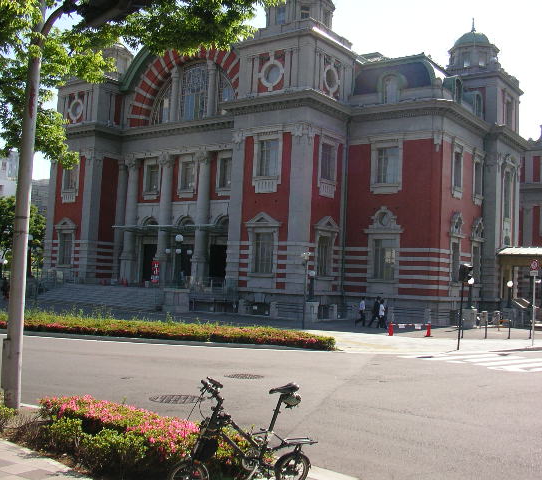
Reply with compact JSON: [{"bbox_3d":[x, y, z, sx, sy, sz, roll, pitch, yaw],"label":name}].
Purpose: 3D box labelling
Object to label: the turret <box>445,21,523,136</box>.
[{"bbox_3d":[15.553,-12.481,52.211,6.048,8.611,5.893,0,-5,36],"label":"turret"}]

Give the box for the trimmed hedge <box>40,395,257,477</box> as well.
[{"bbox_3d":[-1.378,2.121,7.270,2.600,0.510,0.950,0,-5,36],"label":"trimmed hedge"}]

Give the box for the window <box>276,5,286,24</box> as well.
[{"bbox_3d":[0.708,-15.609,47.387,0.850,1.450,0.250,0,-5,36],"label":"window"}]

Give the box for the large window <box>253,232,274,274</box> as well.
[{"bbox_3d":[-0.471,0.812,44.477,1.550,2.637,0.300,0,-5,36],"label":"large window"}]

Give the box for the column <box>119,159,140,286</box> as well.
[{"bbox_3d":[-11.907,-1.701,58.009,1.050,10.750,1.050,3,-4,0],"label":"column"}]

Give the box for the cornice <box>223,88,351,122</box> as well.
[{"bbox_3d":[1.002,-8.712,47.134,7.600,1.100,5.200,0,-5,36],"label":"cornice"}]

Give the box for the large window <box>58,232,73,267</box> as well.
[{"bbox_3d":[-17.023,0.782,56.621,1.700,2.818,0.300,0,-5,36],"label":"large window"}]

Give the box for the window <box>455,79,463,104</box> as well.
[{"bbox_3d":[12.684,-9.971,46.028,0.300,1.705,1.202,0,-5,36],"label":"window"}]

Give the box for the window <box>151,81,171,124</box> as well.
[{"bbox_3d":[-9.079,-11.500,57.384,2.361,3.678,0.300,0,-5,36],"label":"window"}]

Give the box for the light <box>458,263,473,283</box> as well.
[{"bbox_3d":[7.262,1.251,25.495,0.400,0.740,0.380,0,-5,36],"label":"light"}]

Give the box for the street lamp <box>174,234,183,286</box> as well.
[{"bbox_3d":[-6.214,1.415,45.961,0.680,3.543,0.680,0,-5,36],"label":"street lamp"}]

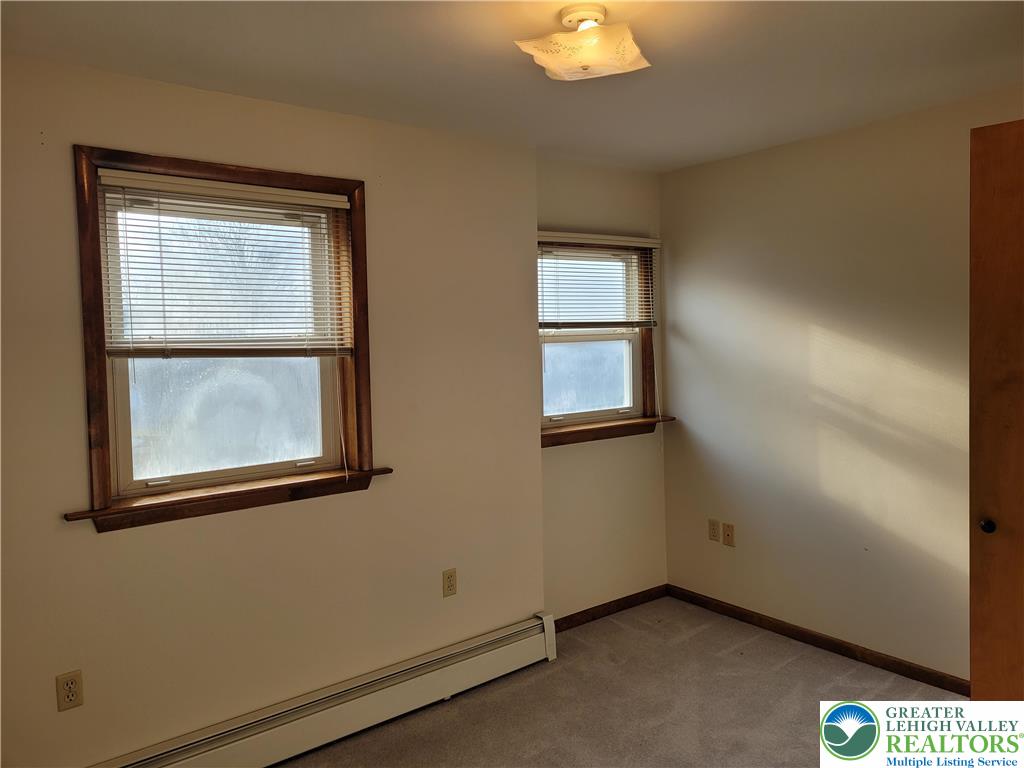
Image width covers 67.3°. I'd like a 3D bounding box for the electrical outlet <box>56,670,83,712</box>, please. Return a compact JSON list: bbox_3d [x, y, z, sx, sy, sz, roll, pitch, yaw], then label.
[{"bbox_3d":[-1.404,0.977,2.443,0.070,0.114,0.009,-4,4,-40],"label":"electrical outlet"}]

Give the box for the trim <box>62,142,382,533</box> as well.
[{"bbox_3d":[-0.974,-0.162,2.783,1.178,1.233,0.120,-4,4,-40],"label":"trim"}]

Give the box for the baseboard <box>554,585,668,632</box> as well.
[{"bbox_3d":[0.534,1.257,4.240,1.034,0.076,0.015,-4,4,-40],"label":"baseboard"}]

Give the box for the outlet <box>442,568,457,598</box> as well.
[{"bbox_3d":[-0.271,0.880,3.393,0.070,0.114,0.009,-4,4,-40],"label":"outlet"}]

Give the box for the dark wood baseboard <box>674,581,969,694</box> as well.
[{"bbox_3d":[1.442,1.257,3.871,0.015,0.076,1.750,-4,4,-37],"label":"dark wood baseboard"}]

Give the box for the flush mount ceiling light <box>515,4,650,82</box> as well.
[{"bbox_3d":[0.201,-0.933,2.085,0.305,0.165,0.305,0,3,21],"label":"flush mount ceiling light"}]

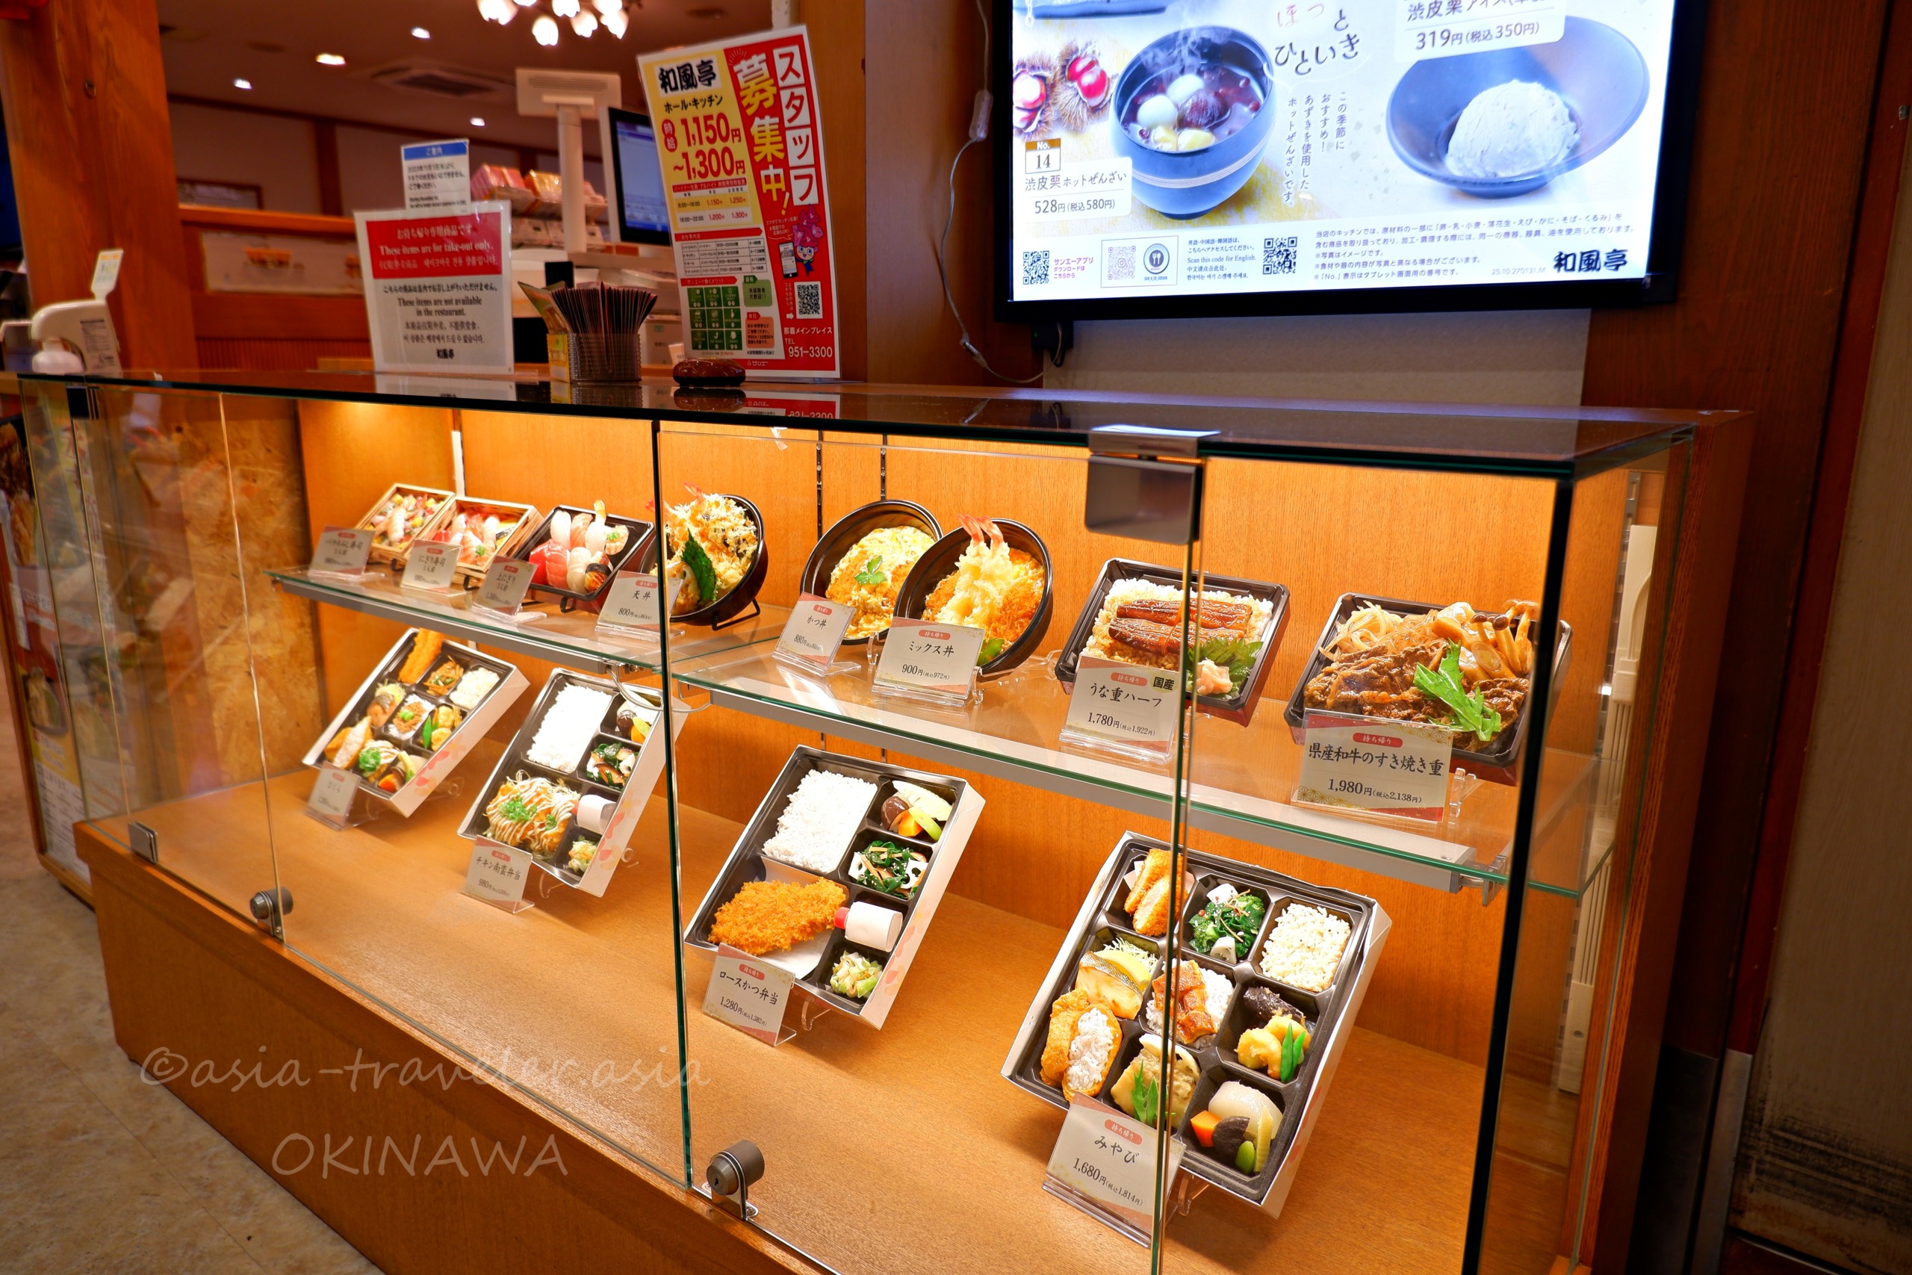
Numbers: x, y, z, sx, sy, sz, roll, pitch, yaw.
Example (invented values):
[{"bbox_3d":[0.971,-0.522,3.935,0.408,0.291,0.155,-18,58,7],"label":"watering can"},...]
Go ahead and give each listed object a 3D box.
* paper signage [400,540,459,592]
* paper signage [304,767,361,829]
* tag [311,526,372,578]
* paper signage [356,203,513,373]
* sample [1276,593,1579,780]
[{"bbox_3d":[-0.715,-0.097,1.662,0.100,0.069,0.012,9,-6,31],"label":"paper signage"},{"bbox_3d":[-0.854,0.216,1.680,0.099,0.070,0.012,11,-11,37],"label":"paper signage"},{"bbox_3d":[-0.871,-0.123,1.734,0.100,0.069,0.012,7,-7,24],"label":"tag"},{"bbox_3d":[-0.692,-0.460,1.621,0.300,0.213,0.012,8,15,29],"label":"paper signage"},{"bbox_3d":[0.360,0.035,0.941,0.173,0.047,0.137,11,56,39],"label":"sample"}]

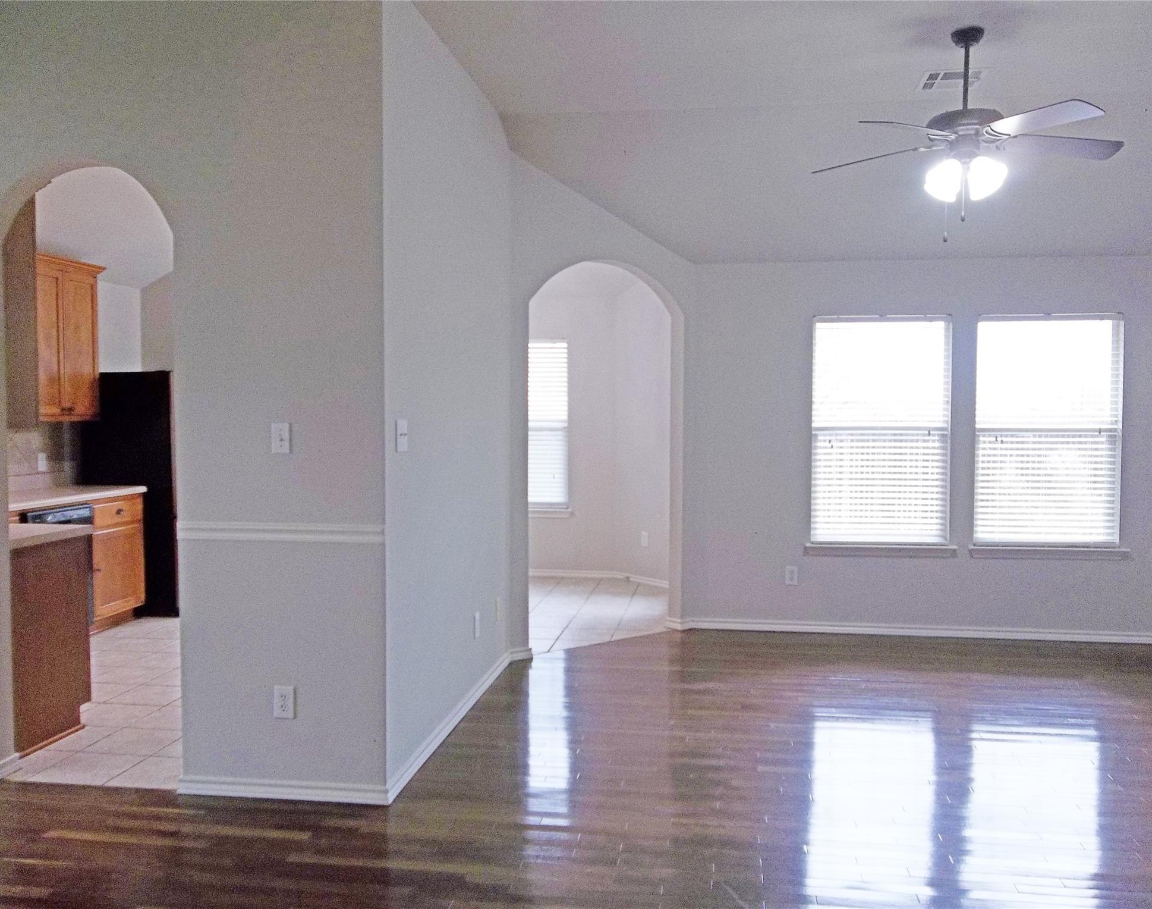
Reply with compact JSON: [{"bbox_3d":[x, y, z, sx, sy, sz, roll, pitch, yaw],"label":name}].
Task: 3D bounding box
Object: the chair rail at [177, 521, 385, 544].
[{"bbox_3d":[-1.089,0.288,3.461,0.800,0.066,0.022,0,2,8],"label":"chair rail"}]

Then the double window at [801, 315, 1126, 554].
[{"bbox_3d":[2.503,-0.163,6.133,1.925,1.500,0.110,0,2,8],"label":"double window"}]

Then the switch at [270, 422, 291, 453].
[{"bbox_3d":[-1.078,-0.058,3.451,0.070,0.114,0.015,0,2,8],"label":"switch"}]

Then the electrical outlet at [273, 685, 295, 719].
[{"bbox_3d":[-1.079,0.912,3.485,0.073,0.115,0.012,0,2,8],"label":"electrical outlet"}]

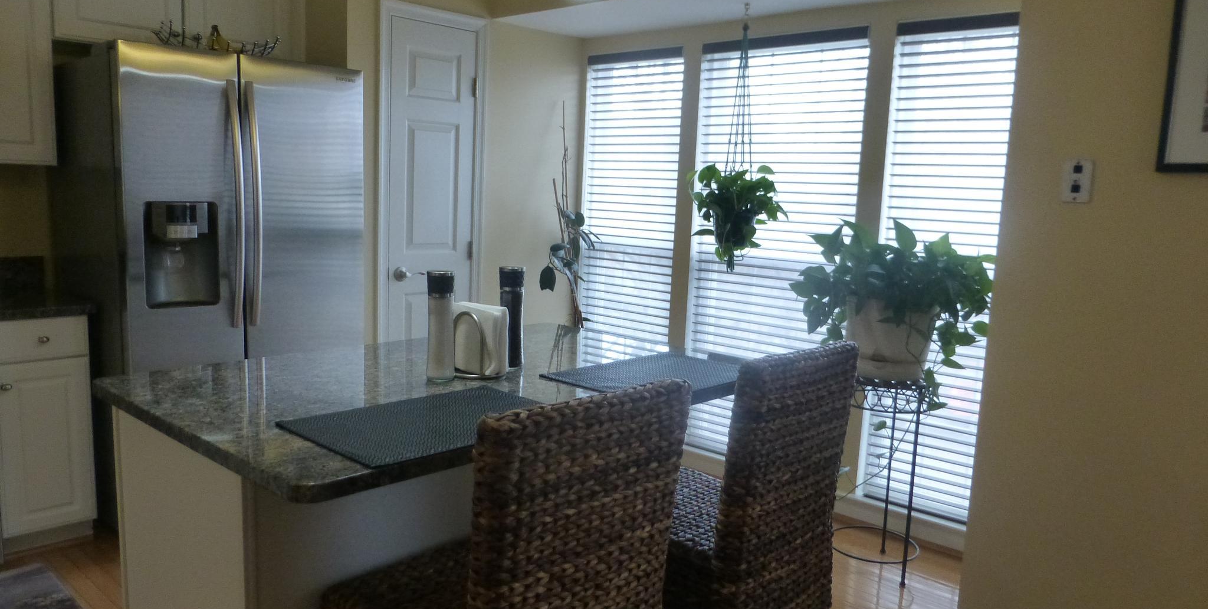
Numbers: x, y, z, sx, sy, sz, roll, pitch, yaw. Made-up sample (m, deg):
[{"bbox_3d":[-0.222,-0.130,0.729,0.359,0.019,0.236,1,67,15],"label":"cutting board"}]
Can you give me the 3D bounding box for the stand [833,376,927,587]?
[{"bbox_3d":[1.006,0.620,3.057,0.320,0.720,0.320,10,11,42],"label":"stand"}]

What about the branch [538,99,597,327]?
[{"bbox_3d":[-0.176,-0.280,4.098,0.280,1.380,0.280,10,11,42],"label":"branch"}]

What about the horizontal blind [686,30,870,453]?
[{"bbox_3d":[0.729,-0.212,3.787,0.820,1.940,0.060,10,11,42],"label":"horizontal blind"}]

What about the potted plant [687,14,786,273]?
[{"bbox_3d":[0.566,-0.682,3.580,0.390,1.094,0.370,2,8,0],"label":"potted plant"}]

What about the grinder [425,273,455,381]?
[{"bbox_3d":[-0.366,0.046,1.881,0.065,0.245,0.065,2,8,0],"label":"grinder"}]

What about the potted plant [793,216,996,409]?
[{"bbox_3d":[1.011,0.030,2.975,0.660,0.660,0.600,10,11,42],"label":"potted plant"}]

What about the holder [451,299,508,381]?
[{"bbox_3d":[-0.297,0.079,1.984,0.155,0.155,0.105,10,11,42],"label":"holder"}]

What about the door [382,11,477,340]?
[{"bbox_3d":[-0.811,-0.254,3.961,0.050,2.060,0.485,10,11,42],"label":"door"}]

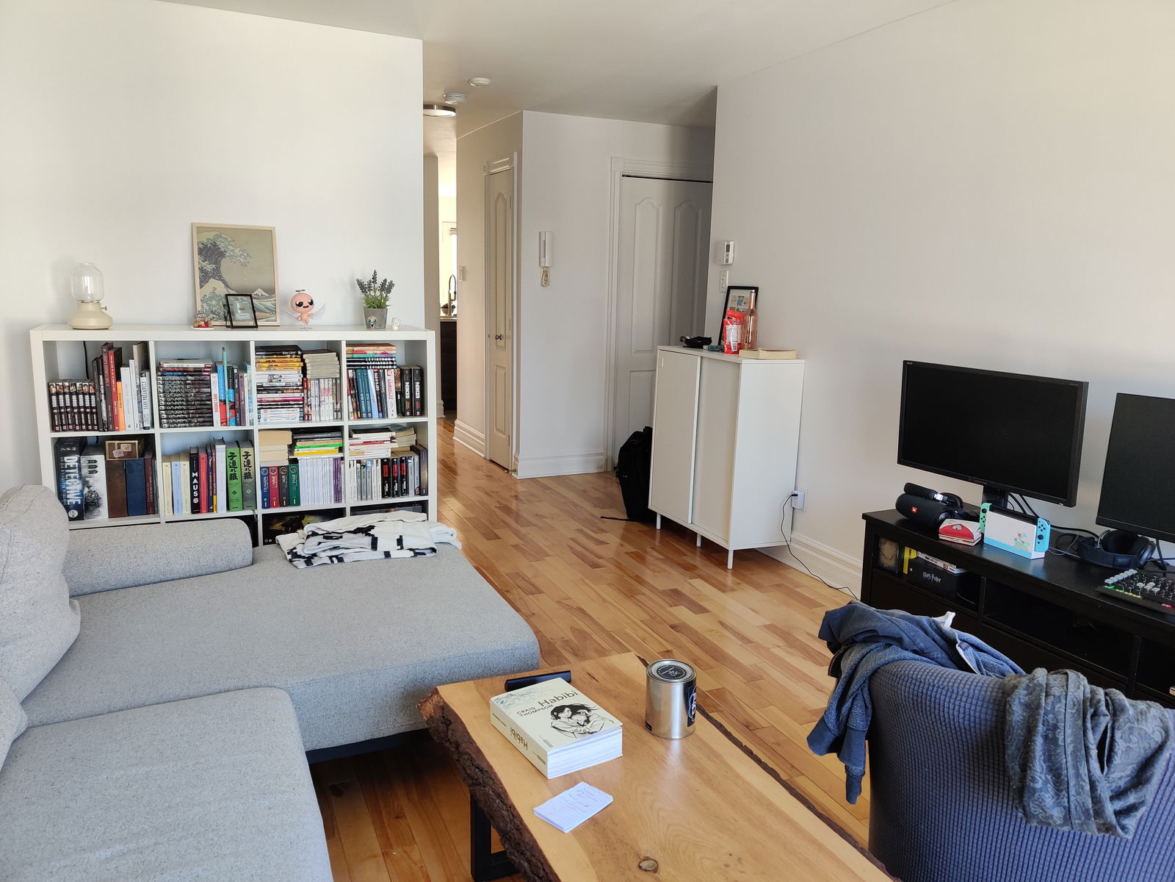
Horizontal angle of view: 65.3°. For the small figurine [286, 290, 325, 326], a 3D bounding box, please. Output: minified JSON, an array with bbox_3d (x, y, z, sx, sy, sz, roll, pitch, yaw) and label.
[{"bbox_3d":[-1.161,-0.541,3.779,0.165,0.158,0.100,-4,12,-29],"label":"small figurine"}]

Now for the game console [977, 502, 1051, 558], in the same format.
[{"bbox_3d":[1.313,0.273,2.808,0.054,0.125,0.239,-3,12,-25],"label":"game console"}]

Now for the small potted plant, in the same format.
[{"bbox_3d":[-0.901,-0.598,3.886,0.151,0.239,0.151,-3,11,-22],"label":"small potted plant"}]

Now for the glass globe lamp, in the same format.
[{"bbox_3d":[-1.903,-0.558,3.495,0.150,0.250,0.150,-3,11,-22],"label":"glass globe lamp"}]

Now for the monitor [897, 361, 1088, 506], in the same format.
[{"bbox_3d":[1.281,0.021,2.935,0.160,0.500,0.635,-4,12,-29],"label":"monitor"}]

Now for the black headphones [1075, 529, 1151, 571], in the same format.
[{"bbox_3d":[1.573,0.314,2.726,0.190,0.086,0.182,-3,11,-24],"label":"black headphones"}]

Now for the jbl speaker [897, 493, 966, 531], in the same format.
[{"bbox_3d":[1.125,0.239,3.059,0.089,0.088,0.213,-2,11,-20],"label":"jbl speaker"}]

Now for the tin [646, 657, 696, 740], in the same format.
[{"bbox_3d":[0.174,0.540,1.924,0.107,0.124,0.107,1,10,0],"label":"tin"}]

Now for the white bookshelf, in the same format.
[{"bbox_3d":[-1.405,0.086,3.865,1.465,1.120,0.390,-3,11,-24],"label":"white bookshelf"}]

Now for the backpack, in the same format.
[{"bbox_3d":[0.296,0.169,5.296,0.250,0.530,0.310,0,10,-9],"label":"backpack"}]

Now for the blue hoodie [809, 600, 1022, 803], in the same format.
[{"bbox_3d":[0.642,0.552,1.830,0.400,0.370,0.340,7,12,27],"label":"blue hoodie"}]

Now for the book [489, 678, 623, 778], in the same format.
[{"bbox_3d":[-0.066,0.578,1.865,0.171,0.057,0.241,-5,12,-32],"label":"book"}]

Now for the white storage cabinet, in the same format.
[{"bbox_3d":[0.692,0.040,4.715,0.350,1.010,0.810,-3,11,-24],"label":"white storage cabinet"}]

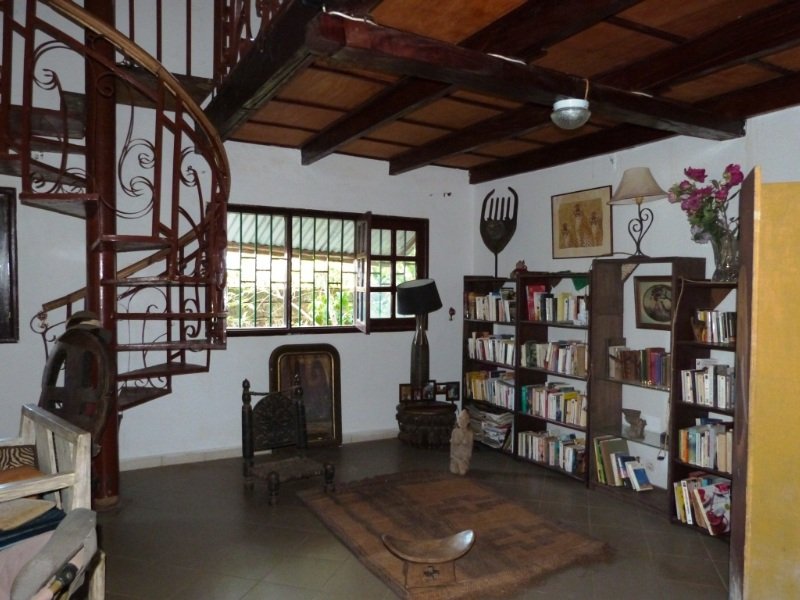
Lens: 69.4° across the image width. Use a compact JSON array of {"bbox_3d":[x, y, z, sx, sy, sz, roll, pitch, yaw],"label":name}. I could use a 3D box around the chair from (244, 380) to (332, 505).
[{"bbox_3d":[-0.788,0.955,4.060,0.487,0.782,0.443,-1,2,-41],"label":"chair"}]

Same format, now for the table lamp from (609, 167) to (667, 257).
[{"bbox_3d":[1.619,-0.584,3.909,0.384,0.617,0.384,0,2,-29],"label":"table lamp"}]

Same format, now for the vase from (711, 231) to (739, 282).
[{"bbox_3d":[1.923,-0.253,3.402,0.155,0.295,0.155,0,2,-29],"label":"vase"}]

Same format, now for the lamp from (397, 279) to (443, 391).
[{"bbox_3d":[0.179,0.389,5.307,0.406,1.154,0.406,1,2,0],"label":"lamp"}]

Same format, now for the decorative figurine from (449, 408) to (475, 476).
[{"bbox_3d":[0.488,1.098,4.553,0.184,0.494,0.147,1,2,19],"label":"decorative figurine"}]

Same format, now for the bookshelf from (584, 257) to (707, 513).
[{"bbox_3d":[1.662,0.551,3.945,0.276,1.652,0.693,0,2,-29],"label":"bookshelf"}]

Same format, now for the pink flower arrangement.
[{"bbox_3d":[1.837,-0.579,3.464,0.339,0.472,0.398,0,2,-29],"label":"pink flower arrangement"}]

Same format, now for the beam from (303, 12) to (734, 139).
[{"bbox_3d":[0.840,-1.046,2.879,2.738,0.125,0.145,0,2,-29],"label":"beam"}]

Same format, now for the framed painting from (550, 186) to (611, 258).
[{"bbox_3d":[1.437,-0.610,4.621,0.024,0.532,0.642,0,2,-29],"label":"framed painting"}]

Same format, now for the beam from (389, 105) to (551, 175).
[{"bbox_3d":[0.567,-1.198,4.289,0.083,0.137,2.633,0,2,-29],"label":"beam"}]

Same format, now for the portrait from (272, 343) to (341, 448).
[{"bbox_3d":[-0.827,0.849,5.089,0.667,0.937,0.044,0,-2,-29],"label":"portrait"}]

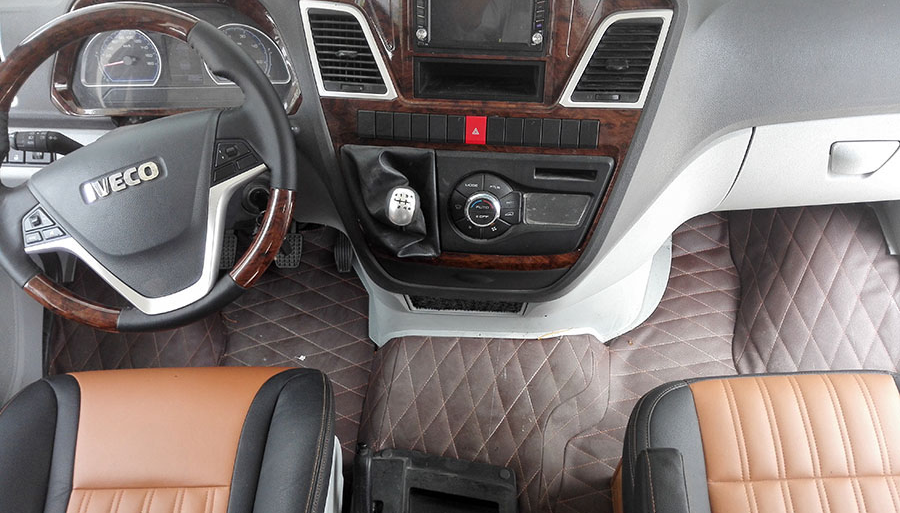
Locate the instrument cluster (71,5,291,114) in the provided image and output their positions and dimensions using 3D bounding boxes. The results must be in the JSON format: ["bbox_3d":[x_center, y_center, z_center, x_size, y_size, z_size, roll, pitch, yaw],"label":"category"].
[{"bbox_3d":[-0.414,-0.309,1.130,0.352,0.157,0.060,1,18,6],"label":"instrument cluster"}]

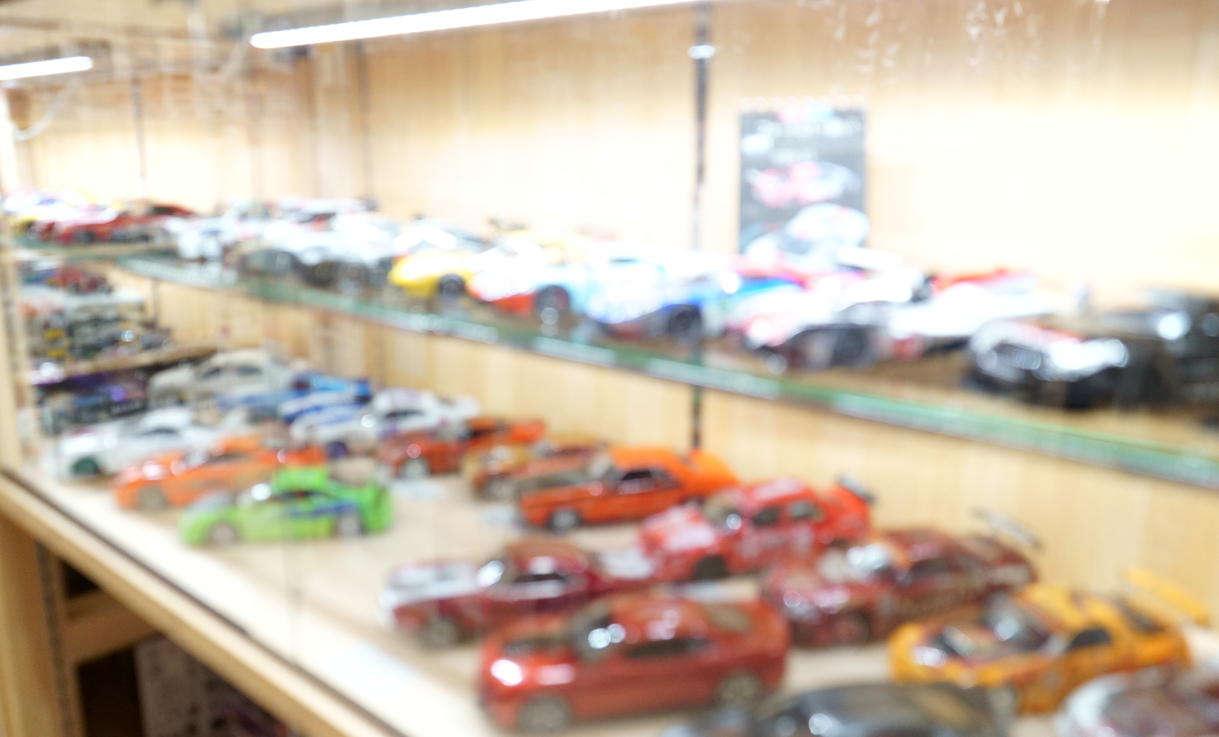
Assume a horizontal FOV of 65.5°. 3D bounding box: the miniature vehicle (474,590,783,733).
[{"bbox_3d":[0.021,0.239,0.811,0.268,0.075,0.110,-3,14,-13],"label":"miniature vehicle"}]

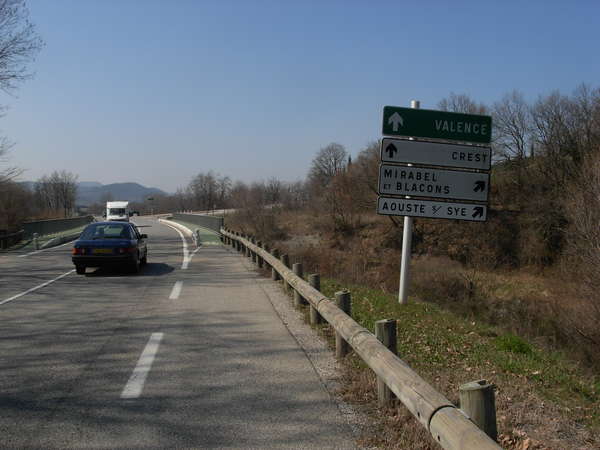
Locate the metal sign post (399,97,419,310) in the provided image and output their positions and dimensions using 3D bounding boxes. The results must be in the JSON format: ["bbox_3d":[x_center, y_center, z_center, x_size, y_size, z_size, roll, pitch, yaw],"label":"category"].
[{"bbox_3d":[1.988,-0.410,12.000,0.140,3.720,0.140,4,1,6],"label":"metal sign post"}]

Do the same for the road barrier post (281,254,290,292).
[{"bbox_3d":[-0.280,0.992,13.450,0.175,0.730,0.175,0,1,-9],"label":"road barrier post"}]

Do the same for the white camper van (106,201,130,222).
[{"bbox_3d":[-20.400,-1.140,74.200,2.300,2.800,6.400,0,1,-11],"label":"white camper van"}]

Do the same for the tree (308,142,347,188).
[{"bbox_3d":[3.966,-7.900,95.000,5.600,8.000,5.600,0,1,0],"label":"tree"}]

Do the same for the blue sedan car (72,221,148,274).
[{"bbox_3d":[-5.272,0.560,18.741,1.680,1.370,4.350,0,1,-10],"label":"blue sedan car"}]

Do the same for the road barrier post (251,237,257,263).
[{"bbox_3d":[-1.484,0.817,21.300,0.175,0.730,0.175,0,1,-9],"label":"road barrier post"}]

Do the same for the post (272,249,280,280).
[{"bbox_3d":[-0.559,0.938,15.400,0.175,0.730,0.175,0,1,-9],"label":"post"}]

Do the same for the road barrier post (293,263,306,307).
[{"bbox_3d":[-0.016,1.041,11.450,0.175,0.730,0.175,0,1,-9],"label":"road barrier post"}]

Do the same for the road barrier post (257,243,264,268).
[{"bbox_3d":[-1.160,0.881,19.350,0.175,0.730,0.175,0,1,-9],"label":"road barrier post"}]

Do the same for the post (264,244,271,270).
[{"bbox_3d":[-0.866,0.895,17.400,0.175,0.730,0.175,0,1,-9],"label":"post"}]

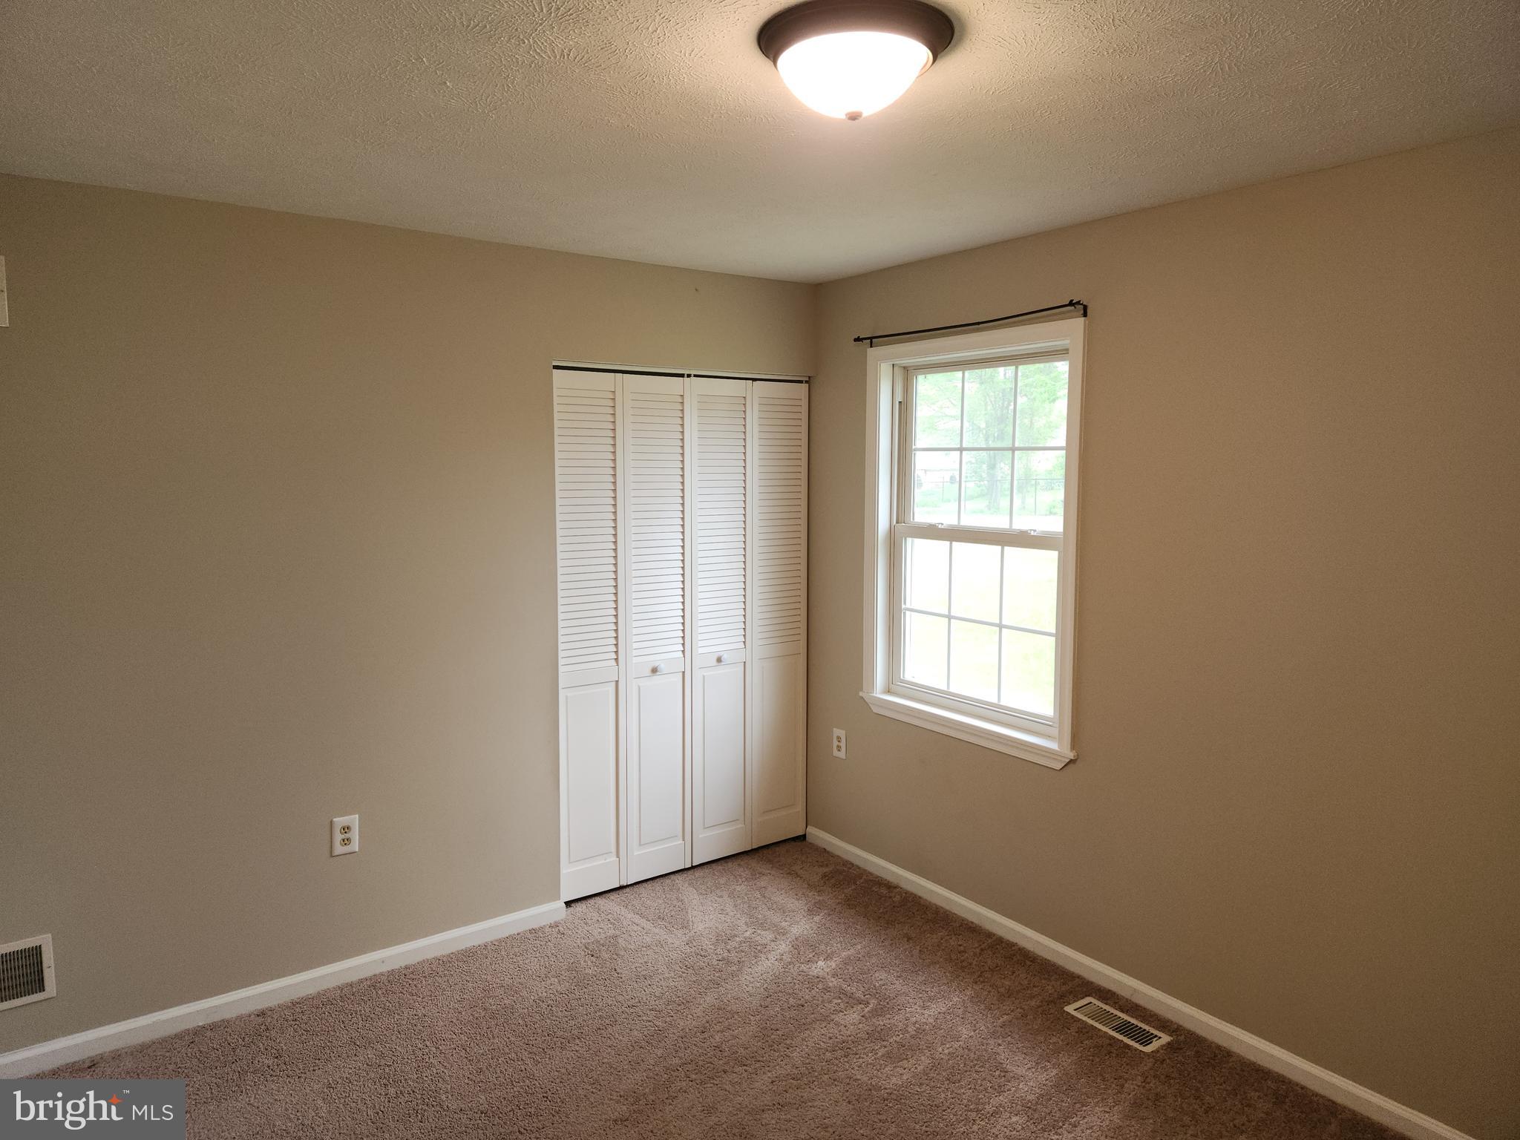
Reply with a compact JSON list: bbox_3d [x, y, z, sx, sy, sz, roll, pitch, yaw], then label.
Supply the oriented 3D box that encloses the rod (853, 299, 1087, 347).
[{"bbox_3d":[0.698,-0.850,3.527,0.082,0.055,1.055,-4,8,-36],"label":"rod"}]

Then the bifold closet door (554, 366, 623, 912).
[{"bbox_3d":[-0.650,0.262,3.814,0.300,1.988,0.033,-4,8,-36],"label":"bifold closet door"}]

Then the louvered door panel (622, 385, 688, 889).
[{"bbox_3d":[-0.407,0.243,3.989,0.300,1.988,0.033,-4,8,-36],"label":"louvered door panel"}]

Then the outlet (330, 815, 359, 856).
[{"bbox_3d":[-1.339,0.863,3.273,0.076,0.122,0.010,-4,8,-36],"label":"outlet"}]

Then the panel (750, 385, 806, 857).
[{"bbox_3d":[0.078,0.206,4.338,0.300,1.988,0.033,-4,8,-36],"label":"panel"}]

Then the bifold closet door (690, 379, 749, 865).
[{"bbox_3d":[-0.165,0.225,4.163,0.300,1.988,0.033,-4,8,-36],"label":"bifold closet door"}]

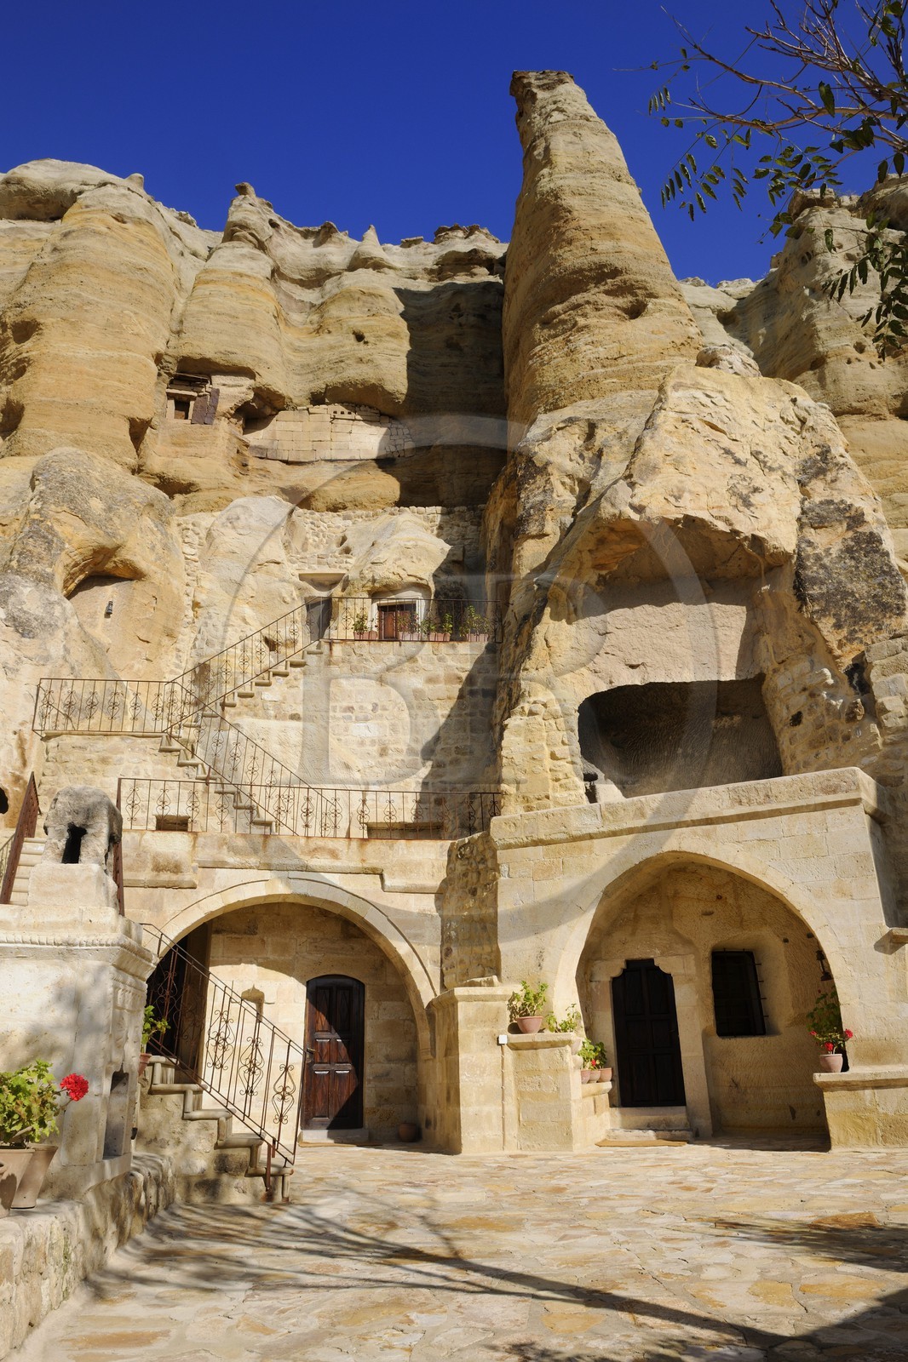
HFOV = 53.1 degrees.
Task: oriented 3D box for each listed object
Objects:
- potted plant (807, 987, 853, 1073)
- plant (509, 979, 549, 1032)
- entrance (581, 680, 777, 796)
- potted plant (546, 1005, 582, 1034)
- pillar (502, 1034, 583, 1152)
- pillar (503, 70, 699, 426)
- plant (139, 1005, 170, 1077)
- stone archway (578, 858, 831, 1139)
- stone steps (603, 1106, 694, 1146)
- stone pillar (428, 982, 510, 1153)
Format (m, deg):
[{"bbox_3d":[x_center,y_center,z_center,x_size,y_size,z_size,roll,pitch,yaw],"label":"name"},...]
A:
[{"bbox_3d":[4.221,3.929,10.233,0.460,0.890,0.440,-8,-24,14],"label":"potted plant"},{"bbox_3d":[0.922,3.991,11.136,0.500,0.610,0.460,-6,-23,9],"label":"plant"},{"bbox_3d":[3.677,1.167,14.918,3.328,2.392,1.872,-6,-20,11],"label":"entrance"},{"bbox_3d":[1.394,4.319,11.550,0.450,0.320,0.360,-9,-26,18],"label":"potted plant"},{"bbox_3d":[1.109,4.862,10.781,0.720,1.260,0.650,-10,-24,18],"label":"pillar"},{"bbox_3d":[3.827,-12.107,25.721,4.680,13.520,4.576,-2,-20,0],"label":"pillar"},{"bbox_3d":[-2.692,3.144,7.923,0.370,0.540,0.370,0,-25,0],"label":"plant"},{"bbox_3d":[3.334,4.217,12.318,3.172,3.640,1.040,-9,-21,19],"label":"stone archway"},{"bbox_3d":[2.407,5.488,11.227,1.020,0.390,0.500,-11,-25,20],"label":"stone steps"},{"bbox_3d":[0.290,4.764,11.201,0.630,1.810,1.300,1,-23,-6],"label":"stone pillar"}]

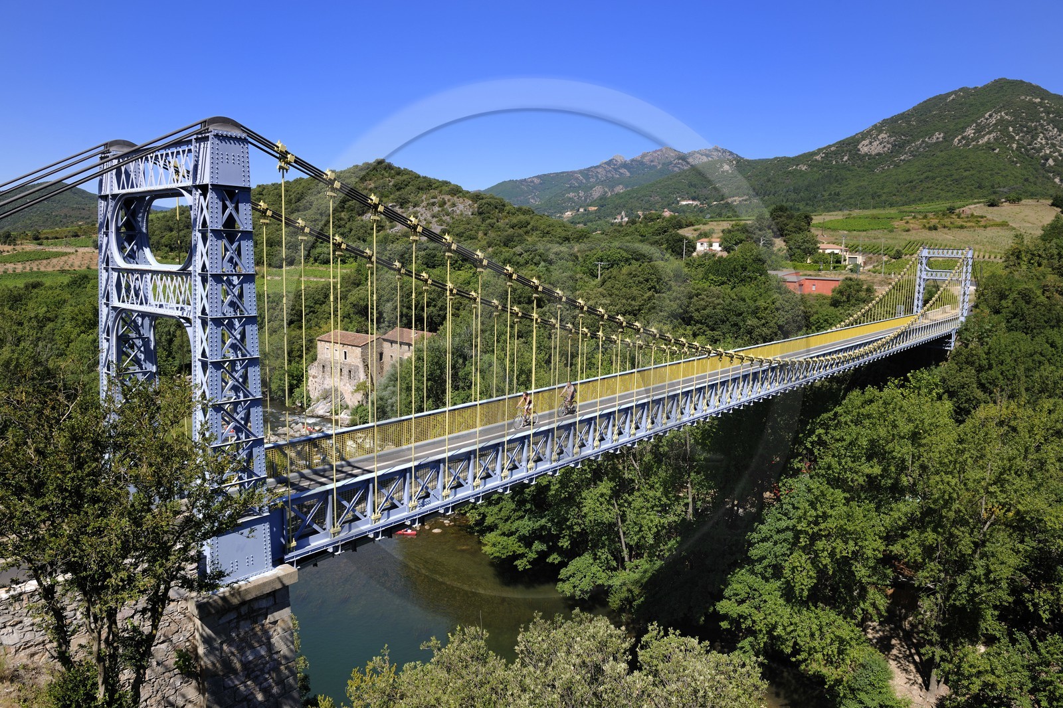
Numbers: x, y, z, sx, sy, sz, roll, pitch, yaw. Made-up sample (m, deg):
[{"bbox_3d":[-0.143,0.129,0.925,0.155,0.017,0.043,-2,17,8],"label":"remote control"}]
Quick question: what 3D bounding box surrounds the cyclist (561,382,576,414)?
[{"bbox_3d":[1.873,2.174,35.339,0.520,1.580,0.800,8,10,39],"label":"cyclist"}]

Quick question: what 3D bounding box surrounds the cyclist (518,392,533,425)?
[{"bbox_3d":[-0.265,2.507,32.300,0.520,1.550,0.850,8,10,39],"label":"cyclist"}]

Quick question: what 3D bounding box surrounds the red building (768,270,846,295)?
[{"bbox_3d":[61.218,-15.828,158.000,14.500,5.200,9.000,3,8,12],"label":"red building"}]

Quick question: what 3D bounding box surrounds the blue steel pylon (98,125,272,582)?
[{"bbox_3d":[-9.588,-0.242,18.975,6.628,11.146,1.651,8,10,39],"label":"blue steel pylon"}]

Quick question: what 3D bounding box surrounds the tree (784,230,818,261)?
[{"bbox_3d":[77.464,-30.801,203.000,10.000,9.300,9.500,4,8,20],"label":"tree"}]

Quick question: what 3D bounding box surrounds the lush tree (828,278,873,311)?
[{"bbox_3d":[64.258,-12.236,142.000,8.800,6.600,8.000,5,8,24],"label":"lush tree"}]

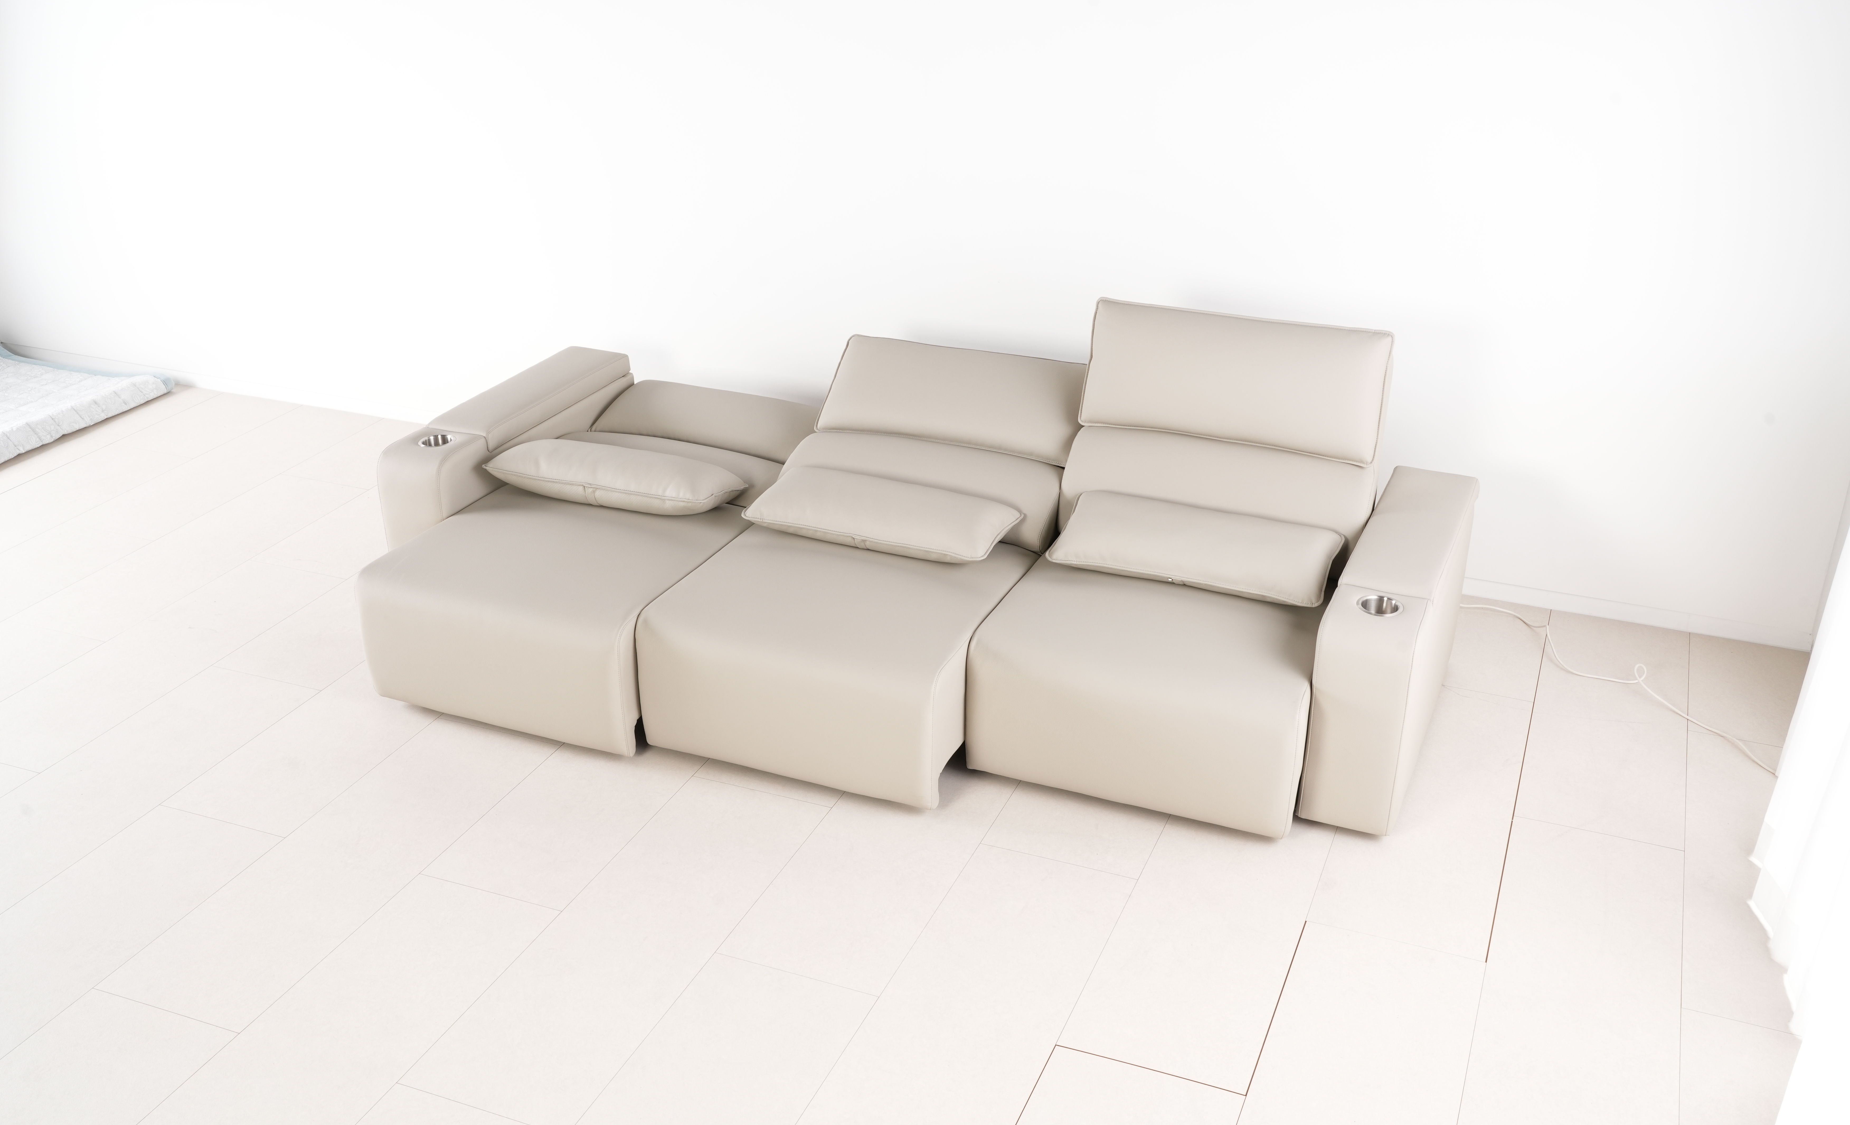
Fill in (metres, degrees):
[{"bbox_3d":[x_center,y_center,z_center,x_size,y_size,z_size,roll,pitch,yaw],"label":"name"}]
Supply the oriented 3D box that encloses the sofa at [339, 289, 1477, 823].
[{"bbox_3d":[-0.096,-0.136,4.742,2.831,0.974,1.402,10,27,21],"label":"sofa"}]

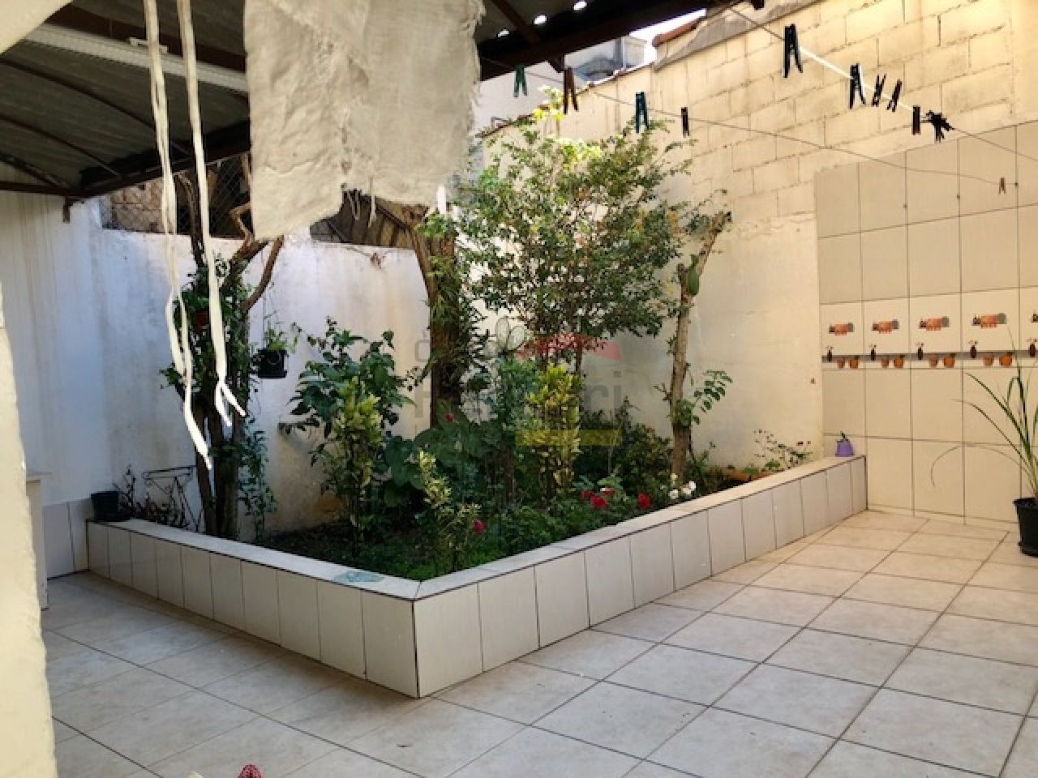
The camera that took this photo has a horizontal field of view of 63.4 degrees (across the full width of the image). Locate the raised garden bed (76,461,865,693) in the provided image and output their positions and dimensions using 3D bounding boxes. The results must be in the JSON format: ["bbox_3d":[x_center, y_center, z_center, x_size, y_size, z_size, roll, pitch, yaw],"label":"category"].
[{"bbox_3d":[-0.205,0.832,5.570,3.780,0.360,3.280,-5,4,-43],"label":"raised garden bed"}]

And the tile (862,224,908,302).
[{"bbox_3d":[2.382,-0.819,5.481,0.015,0.456,0.323,-6,5,-36],"label":"tile"}]

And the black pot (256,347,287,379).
[{"bbox_3d":[-1.485,-0.151,5.050,0.180,0.180,0.180,-3,4,0],"label":"black pot"}]

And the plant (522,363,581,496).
[{"bbox_3d":[0.194,0.261,4.950,0.360,0.820,0.360,-4,4,0],"label":"plant"}]

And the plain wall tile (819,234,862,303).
[{"bbox_3d":[2.189,-0.825,5.743,0.015,0.456,0.323,-6,5,-36],"label":"plain wall tile"}]

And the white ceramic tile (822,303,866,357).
[{"bbox_3d":[2.229,-0.400,5.798,0.012,0.395,0.320,-5,3,-37],"label":"white ceramic tile"}]

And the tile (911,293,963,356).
[{"bbox_3d":[2.618,-0.394,5.279,0.012,0.395,0.320,-5,3,-37],"label":"tile"}]

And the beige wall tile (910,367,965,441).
[{"bbox_3d":[2.630,0.103,5.279,0.015,0.456,0.323,-6,5,-36],"label":"beige wall tile"}]

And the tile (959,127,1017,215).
[{"bbox_3d":[2.740,-1.265,4.925,0.015,0.456,0.323,-6,5,-36],"label":"tile"}]

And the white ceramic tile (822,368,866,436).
[{"bbox_3d":[2.251,0.095,5.821,0.012,0.462,0.320,-5,3,-37],"label":"white ceramic tile"}]

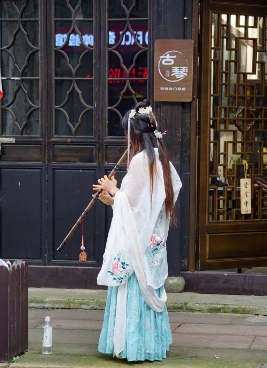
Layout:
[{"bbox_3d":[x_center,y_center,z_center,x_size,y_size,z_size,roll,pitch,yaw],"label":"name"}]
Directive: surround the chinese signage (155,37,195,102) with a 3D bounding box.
[{"bbox_3d":[0.321,-0.895,9.837,0.305,0.490,0.030,1,5,8],"label":"chinese signage"}]

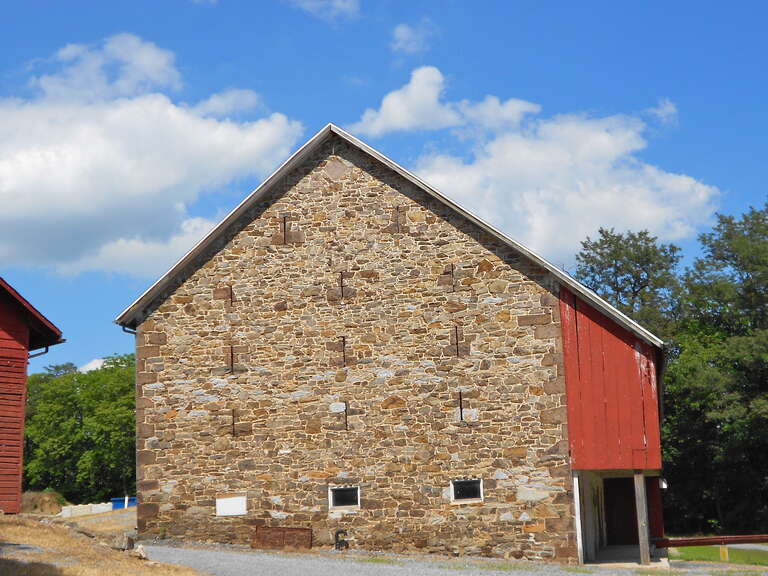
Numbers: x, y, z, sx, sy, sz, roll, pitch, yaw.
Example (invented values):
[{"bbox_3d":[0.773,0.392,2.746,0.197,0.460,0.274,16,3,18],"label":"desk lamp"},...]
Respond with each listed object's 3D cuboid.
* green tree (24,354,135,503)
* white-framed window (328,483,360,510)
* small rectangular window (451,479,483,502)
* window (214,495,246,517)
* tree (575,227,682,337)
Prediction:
[{"bbox_3d":[-16.886,7.847,52.905,7.000,8.800,6.500,1,-11,-18],"label":"green tree"},{"bbox_3d":[-0.960,5.093,23.192,0.740,0.550,0.130,-4,-11,4],"label":"white-framed window"},{"bbox_3d":[1.989,4.883,23.002,0.750,0.550,0.150,-4,-11,4],"label":"small rectangular window"},{"bbox_3d":[-3.747,5.339,23.363,0.750,0.490,0.120,-4,-11,4],"label":"window"},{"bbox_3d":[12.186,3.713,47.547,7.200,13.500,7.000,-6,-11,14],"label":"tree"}]

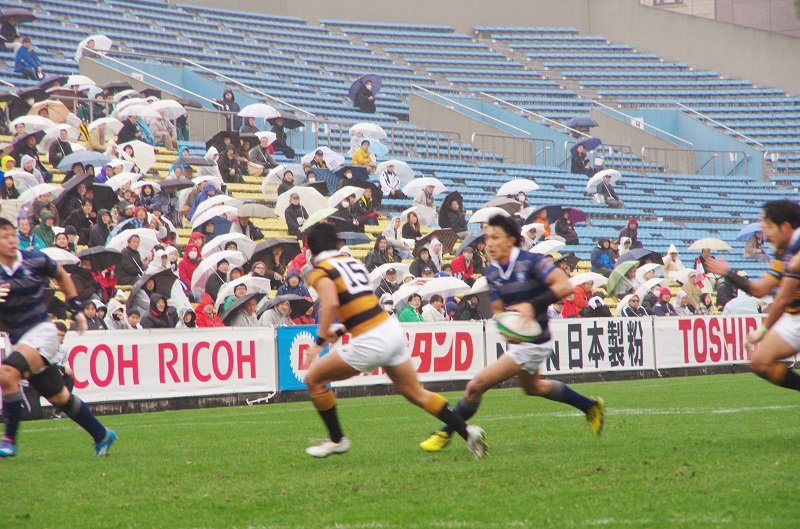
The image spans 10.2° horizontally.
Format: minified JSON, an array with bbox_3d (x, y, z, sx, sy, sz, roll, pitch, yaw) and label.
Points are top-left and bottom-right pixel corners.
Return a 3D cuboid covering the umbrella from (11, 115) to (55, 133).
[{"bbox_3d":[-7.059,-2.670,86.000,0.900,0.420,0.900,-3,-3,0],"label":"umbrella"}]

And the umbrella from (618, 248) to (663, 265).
[{"bbox_3d":[5.288,0.019,95.444,1.030,0.780,1.030,-24,-9,20],"label":"umbrella"}]

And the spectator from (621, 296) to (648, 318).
[{"bbox_3d":[4.701,1.232,89.000,0.560,1.240,0.800,-2,-1,-28],"label":"spectator"}]

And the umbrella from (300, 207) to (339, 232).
[{"bbox_3d":[-1.534,-0.766,90.992,0.950,0.780,0.950,-34,-3,26],"label":"umbrella"}]

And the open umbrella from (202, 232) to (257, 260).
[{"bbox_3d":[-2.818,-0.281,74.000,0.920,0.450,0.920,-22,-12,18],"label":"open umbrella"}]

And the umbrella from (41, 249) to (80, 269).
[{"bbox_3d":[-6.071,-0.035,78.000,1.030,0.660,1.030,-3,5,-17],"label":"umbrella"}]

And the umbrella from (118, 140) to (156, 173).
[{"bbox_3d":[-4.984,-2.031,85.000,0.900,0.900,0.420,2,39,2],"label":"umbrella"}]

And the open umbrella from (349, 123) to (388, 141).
[{"bbox_3d":[-0.831,-3.194,112.993,0.980,0.780,0.980,-2,-1,0],"label":"open umbrella"}]

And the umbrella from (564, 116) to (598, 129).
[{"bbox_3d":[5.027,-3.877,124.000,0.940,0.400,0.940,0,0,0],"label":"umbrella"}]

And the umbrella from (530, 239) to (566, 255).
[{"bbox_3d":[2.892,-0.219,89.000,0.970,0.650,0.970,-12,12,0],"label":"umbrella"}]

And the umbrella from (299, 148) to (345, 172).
[{"bbox_3d":[-1.814,-2.400,103.745,1.050,0.780,1.050,2,-41,1],"label":"umbrella"}]

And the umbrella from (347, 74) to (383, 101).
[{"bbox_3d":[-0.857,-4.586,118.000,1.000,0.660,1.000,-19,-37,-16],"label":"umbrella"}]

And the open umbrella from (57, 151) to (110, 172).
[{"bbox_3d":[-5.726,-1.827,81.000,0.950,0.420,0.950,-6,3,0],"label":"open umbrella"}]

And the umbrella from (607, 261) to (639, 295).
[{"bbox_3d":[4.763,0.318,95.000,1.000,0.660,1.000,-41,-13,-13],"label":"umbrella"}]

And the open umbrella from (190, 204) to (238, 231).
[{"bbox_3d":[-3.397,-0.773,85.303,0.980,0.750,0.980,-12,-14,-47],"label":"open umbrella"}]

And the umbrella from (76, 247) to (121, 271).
[{"bbox_3d":[-5.074,0.050,75.937,0.840,0.720,0.840,-16,-26,17],"label":"umbrella"}]

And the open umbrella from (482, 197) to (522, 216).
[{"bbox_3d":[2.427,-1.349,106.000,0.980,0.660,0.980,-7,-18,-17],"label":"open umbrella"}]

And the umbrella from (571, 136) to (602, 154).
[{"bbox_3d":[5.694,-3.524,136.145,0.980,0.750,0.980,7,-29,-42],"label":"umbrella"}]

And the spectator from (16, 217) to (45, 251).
[{"bbox_3d":[-5.447,-0.206,66.000,0.560,1.150,0.700,0,0,-37],"label":"spectator"}]

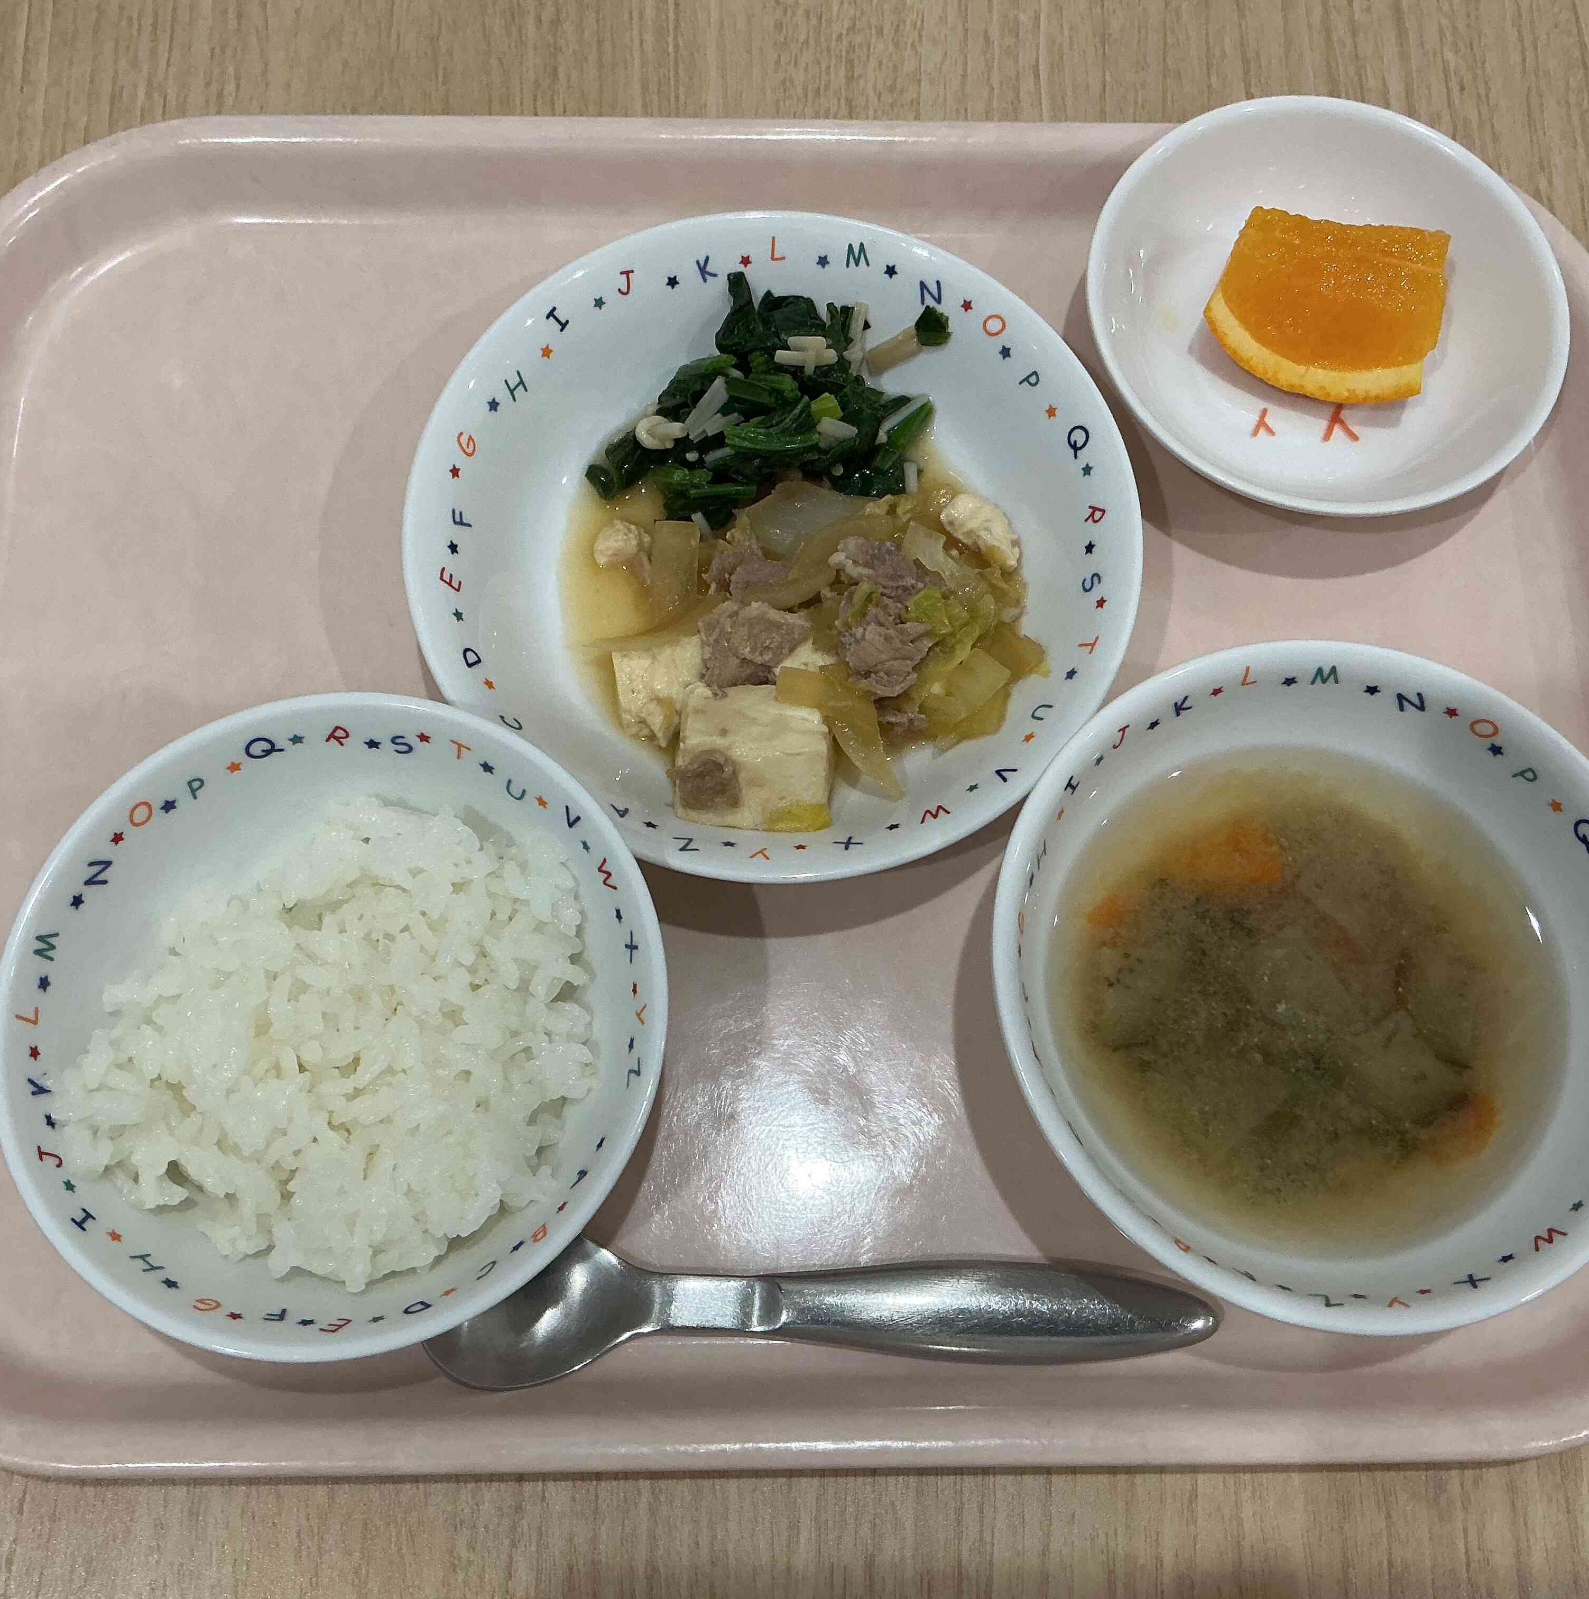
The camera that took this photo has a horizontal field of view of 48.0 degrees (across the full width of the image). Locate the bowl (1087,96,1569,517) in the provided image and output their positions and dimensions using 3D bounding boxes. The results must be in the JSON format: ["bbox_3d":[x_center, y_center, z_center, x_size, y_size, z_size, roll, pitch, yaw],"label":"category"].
[{"bbox_3d":[0.111,-0.101,0.386,0.101,0.028,0.101,0,72,-1],"label":"bowl"}]

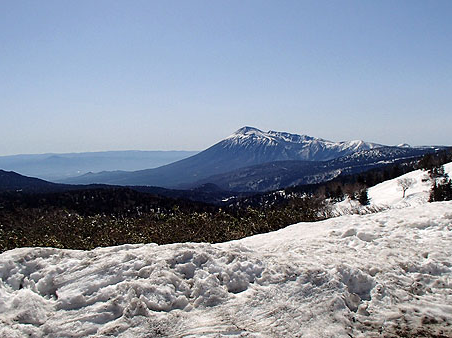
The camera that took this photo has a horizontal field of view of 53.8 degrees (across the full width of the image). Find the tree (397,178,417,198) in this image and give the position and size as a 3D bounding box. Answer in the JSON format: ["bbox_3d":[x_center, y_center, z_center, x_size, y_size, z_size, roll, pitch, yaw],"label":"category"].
[{"bbox_3d":[39.807,4.245,98.000,4.300,4.500,4.100,1,3,0],"label":"tree"}]

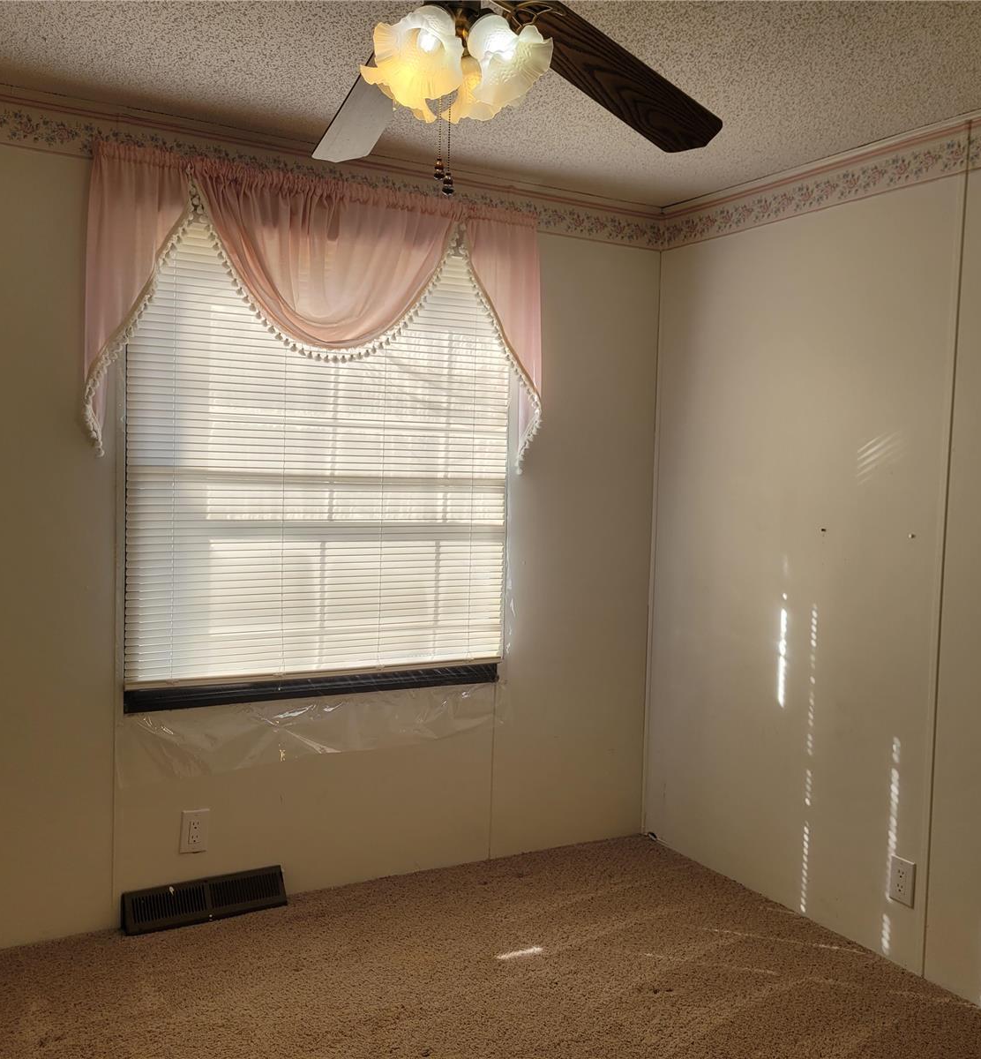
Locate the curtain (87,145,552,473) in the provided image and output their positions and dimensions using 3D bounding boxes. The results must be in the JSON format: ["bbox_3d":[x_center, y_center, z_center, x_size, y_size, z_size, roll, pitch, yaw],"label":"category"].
[{"bbox_3d":[-0.452,-0.604,3.140,1.414,0.824,0.100,0,4,-29],"label":"curtain"}]

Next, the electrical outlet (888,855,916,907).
[{"bbox_3d":[1.124,0.960,2.892,0.010,0.122,0.081,0,4,-29],"label":"electrical outlet"}]

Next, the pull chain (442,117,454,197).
[{"bbox_3d":[-0.065,-0.591,1.674,0.018,0.127,0.018,2,3,0],"label":"pull chain"}]

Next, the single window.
[{"bbox_3d":[-0.475,-0.178,3.217,1.220,1.386,0.090,0,4,-29],"label":"single window"}]

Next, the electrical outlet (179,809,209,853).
[{"bbox_3d":[-0.858,0.876,3.075,0.080,0.123,0.010,0,4,-29],"label":"electrical outlet"}]

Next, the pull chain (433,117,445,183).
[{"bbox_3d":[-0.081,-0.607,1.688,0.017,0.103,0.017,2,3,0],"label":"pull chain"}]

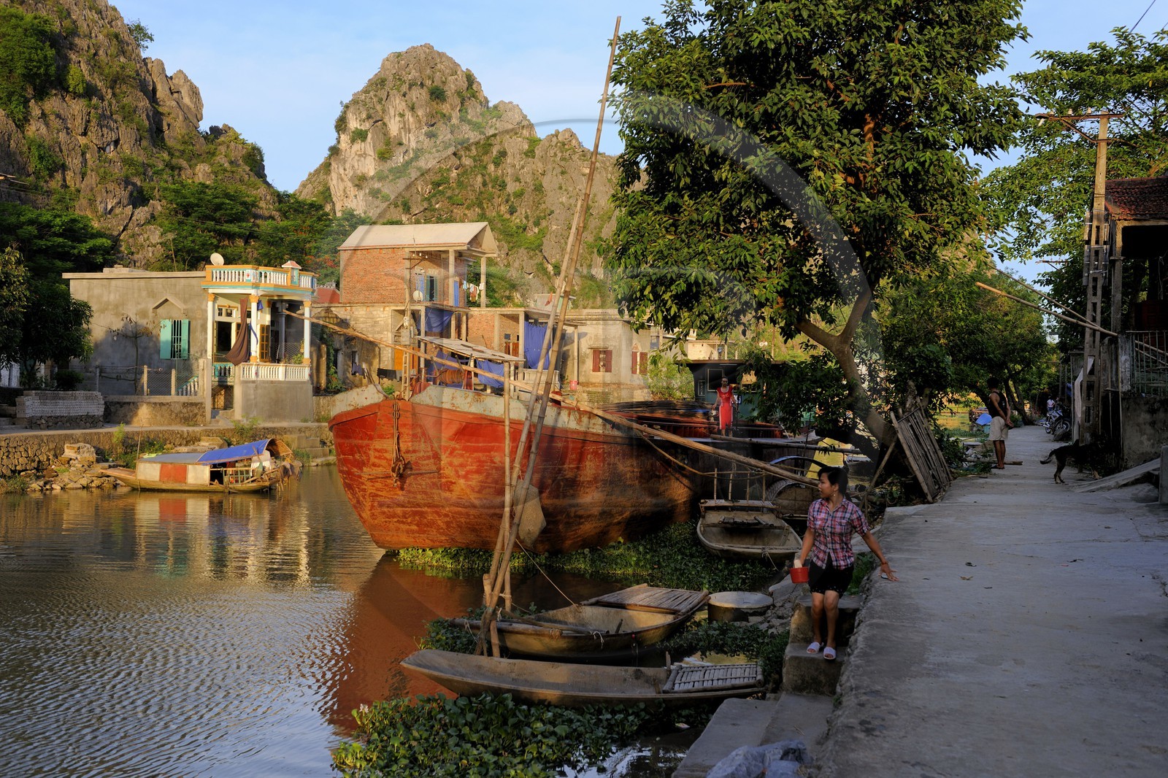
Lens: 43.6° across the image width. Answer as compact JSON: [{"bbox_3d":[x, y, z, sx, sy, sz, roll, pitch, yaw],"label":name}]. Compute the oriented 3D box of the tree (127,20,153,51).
[{"bbox_3d":[-42.600,-33.900,140.000,2.800,3.200,2.700,0,0,0],"label":"tree"}]

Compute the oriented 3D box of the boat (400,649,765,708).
[{"bbox_3d":[-0.030,2.480,12.250,3.000,0.520,1.100,0,0,2],"label":"boat"}]

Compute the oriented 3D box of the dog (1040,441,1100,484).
[{"bbox_3d":[7.580,1.150,22.800,1.000,0.640,0.270,0,0,-15],"label":"dog"}]

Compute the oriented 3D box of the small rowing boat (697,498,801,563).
[{"bbox_3d":[2.500,2.210,22.300,1.450,0.650,3.600,0,0,5],"label":"small rowing boat"}]

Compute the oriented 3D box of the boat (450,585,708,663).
[{"bbox_3d":[0.140,2.310,14.600,1.250,0.520,2.700,0,0,41],"label":"boat"}]

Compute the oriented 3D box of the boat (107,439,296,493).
[{"bbox_3d":[-10.300,2.070,38.800,5.300,1.500,1.500,0,0,18],"label":"boat"}]

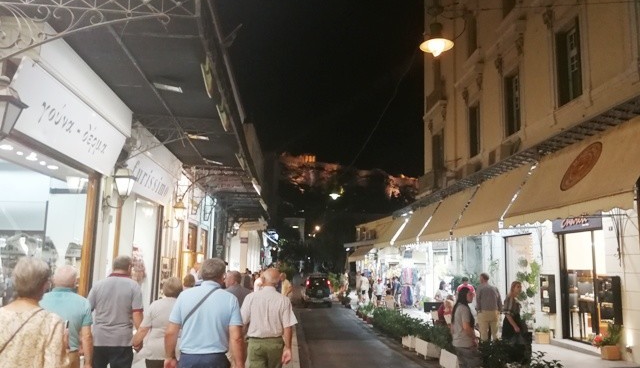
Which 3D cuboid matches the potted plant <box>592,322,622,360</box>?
[{"bbox_3d":[5.936,3.252,10.349,0.420,0.733,0.450,2,-9,-6],"label":"potted plant"}]

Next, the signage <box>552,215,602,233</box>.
[{"bbox_3d":[5.896,0.890,11.493,0.140,0.420,1.830,2,-9,-6],"label":"signage"}]

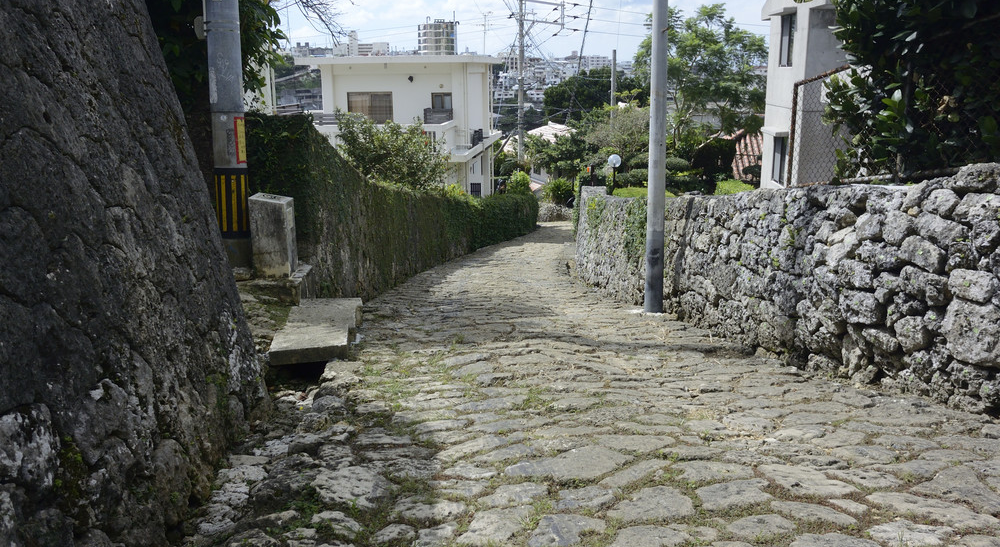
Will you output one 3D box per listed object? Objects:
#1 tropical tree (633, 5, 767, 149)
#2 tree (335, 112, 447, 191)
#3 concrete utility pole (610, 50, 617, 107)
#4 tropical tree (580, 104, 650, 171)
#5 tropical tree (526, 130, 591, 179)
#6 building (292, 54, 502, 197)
[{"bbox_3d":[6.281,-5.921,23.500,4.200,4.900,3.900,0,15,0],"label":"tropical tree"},{"bbox_3d":[-2.097,-2.165,14.500,2.150,2.000,2.000,0,15,0],"label":"tree"},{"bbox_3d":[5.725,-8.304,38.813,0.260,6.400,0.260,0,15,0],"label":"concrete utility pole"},{"bbox_3d":[3.211,-3.662,20.500,1.900,2.100,1.800,0,15,0],"label":"tropical tree"},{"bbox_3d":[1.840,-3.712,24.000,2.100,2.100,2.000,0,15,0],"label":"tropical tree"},{"bbox_3d":[-3.600,-5.079,28.991,6.200,6.200,8.400,2,15,8],"label":"building"}]

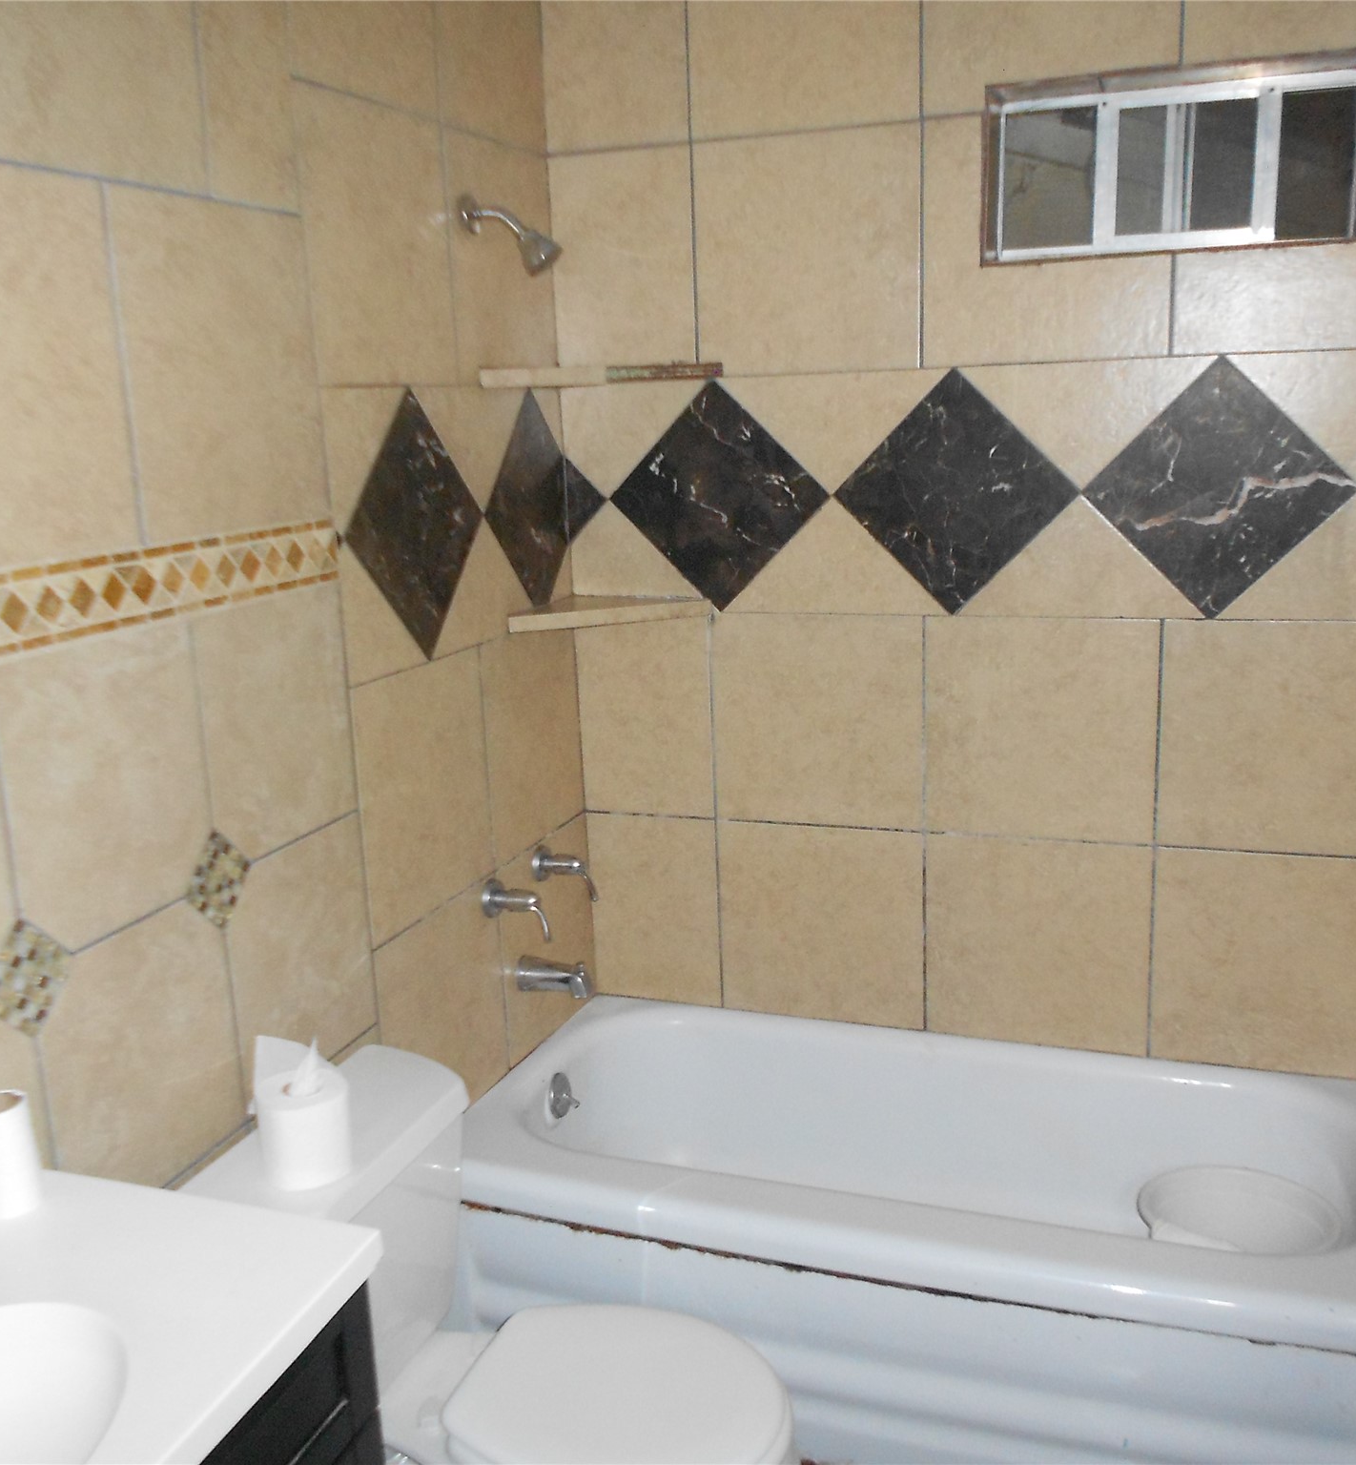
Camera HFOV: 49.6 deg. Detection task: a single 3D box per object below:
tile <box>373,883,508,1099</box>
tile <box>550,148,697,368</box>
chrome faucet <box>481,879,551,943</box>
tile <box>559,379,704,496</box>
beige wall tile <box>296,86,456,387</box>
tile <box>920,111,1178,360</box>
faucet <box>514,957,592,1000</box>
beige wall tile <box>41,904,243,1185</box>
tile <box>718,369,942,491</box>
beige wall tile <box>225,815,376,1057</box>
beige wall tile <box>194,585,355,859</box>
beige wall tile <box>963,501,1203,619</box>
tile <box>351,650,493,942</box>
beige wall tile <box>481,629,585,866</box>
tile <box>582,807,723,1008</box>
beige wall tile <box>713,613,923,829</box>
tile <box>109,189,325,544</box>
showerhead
[{"bbox_3d":[-0.391,0.482,2.464,0.010,0.397,0.412,2,14,20],"label":"tile"},{"bbox_3d":[-0.098,-0.853,2.696,0.276,0.403,0.012,2,14,20],"label":"tile"},{"bbox_3d":[-0.280,0.315,2.596,0.106,0.106,0.066,3,14,20],"label":"chrome faucet"},{"bbox_3d":[-0.078,-0.549,2.762,0.292,0.212,0.012,2,14,20],"label":"tile"},{"bbox_3d":[-0.441,-0.723,2.188,0.010,0.405,0.400,2,14,20],"label":"beige wall tile"},{"bbox_3d":[0.610,-0.822,2.436,0.406,0.403,0.012,2,14,20],"label":"tile"},{"bbox_3d":[-0.225,0.456,2.719,0.132,0.076,0.066,2,14,20],"label":"faucet"},{"bbox_3d":[-0.644,0.394,1.779,0.010,0.336,0.324,2,14,20],"label":"beige wall tile"},{"bbox_3d":[0.276,-0.532,2.630,0.437,0.215,0.010,3,14,20],"label":"tile"},{"bbox_3d":[-0.529,0.319,2.069,0.010,0.342,0.331,2,14,20],"label":"beige wall tile"},{"bbox_3d":[-0.546,-0.014,2.009,0.010,0.350,0.333,3,14,20],"label":"beige wall tile"},{"bbox_3d":[0.692,-0.303,2.525,0.425,0.213,0.010,2,14,20],"label":"beige wall tile"},{"bbox_3d":[-0.409,0.089,2.390,0.010,0.405,0.405,3,14,20],"label":"tile"},{"bbox_3d":[-0.270,0.003,2.751,0.010,0.404,0.387,2,14,20],"label":"beige wall tile"},{"bbox_3d":[-0.046,0.357,2.972,0.281,0.395,0.010,2,14,20],"label":"tile"},{"bbox_3d":[0.262,-0.020,2.761,0.406,0.404,0.012,2,14,20],"label":"beige wall tile"},{"bbox_3d":[-0.577,-0.465,1.873,0.012,0.404,0.384,3,14,21],"label":"tile"},{"bbox_3d":[-0.268,-0.816,2.401,0.170,0.140,0.070,2,14,20],"label":"showerhead"}]

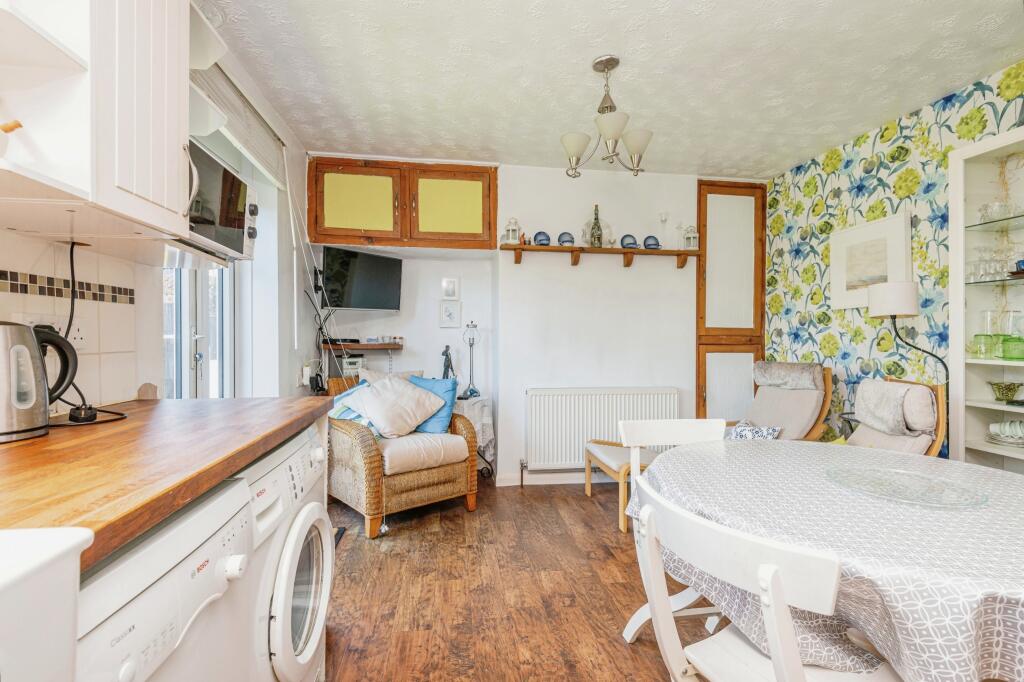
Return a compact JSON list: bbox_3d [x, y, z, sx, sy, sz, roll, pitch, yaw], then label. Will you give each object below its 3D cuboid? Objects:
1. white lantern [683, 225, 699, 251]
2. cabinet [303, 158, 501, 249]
[{"bbox_3d":[1.417,-0.810,3.610,0.090,0.205,0.085,0,0,-9],"label":"white lantern"},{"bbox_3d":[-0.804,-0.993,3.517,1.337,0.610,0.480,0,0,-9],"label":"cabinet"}]

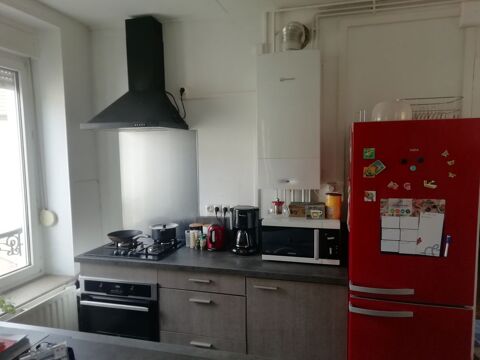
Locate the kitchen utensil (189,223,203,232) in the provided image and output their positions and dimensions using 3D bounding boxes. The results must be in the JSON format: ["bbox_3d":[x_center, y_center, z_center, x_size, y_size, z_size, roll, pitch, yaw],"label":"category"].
[{"bbox_3d":[-0.339,0.418,2.766,0.105,0.164,0.105,1,5,15],"label":"kitchen utensil"}]

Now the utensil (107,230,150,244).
[{"bbox_3d":[-0.820,0.425,2.680,0.270,0.085,0.440,-5,7,-43],"label":"utensil"}]

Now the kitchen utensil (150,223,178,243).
[{"bbox_3d":[-0.583,0.394,2.792,0.212,0.118,0.212,1,5,16],"label":"kitchen utensil"}]

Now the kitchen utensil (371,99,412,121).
[{"bbox_3d":[0.854,-0.377,2.019,0.210,0.115,0.210,1,5,16],"label":"kitchen utensil"}]

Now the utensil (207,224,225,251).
[{"bbox_3d":[-0.174,0.413,2.659,0.125,0.190,0.170,4,7,45],"label":"utensil"}]

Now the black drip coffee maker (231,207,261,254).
[{"bbox_3d":[0.054,0.350,2.585,0.175,0.324,0.215,1,5,20],"label":"black drip coffee maker"}]

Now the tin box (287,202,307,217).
[{"bbox_3d":[0.418,0.200,2.436,0.150,0.077,0.115,1,5,16],"label":"tin box"}]

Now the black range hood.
[{"bbox_3d":[-0.757,-0.776,2.632,0.600,0.820,0.493,1,5,15],"label":"black range hood"}]

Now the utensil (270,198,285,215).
[{"bbox_3d":[0.274,0.180,2.495,0.083,0.112,0.078,1,5,16],"label":"utensil"}]

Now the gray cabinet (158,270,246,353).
[{"bbox_3d":[-0.169,0.921,2.568,0.600,0.755,0.570,1,5,16],"label":"gray cabinet"}]

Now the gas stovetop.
[{"bbox_3d":[-0.762,0.485,2.683,0.565,0.055,0.505,1,5,15],"label":"gas stovetop"}]

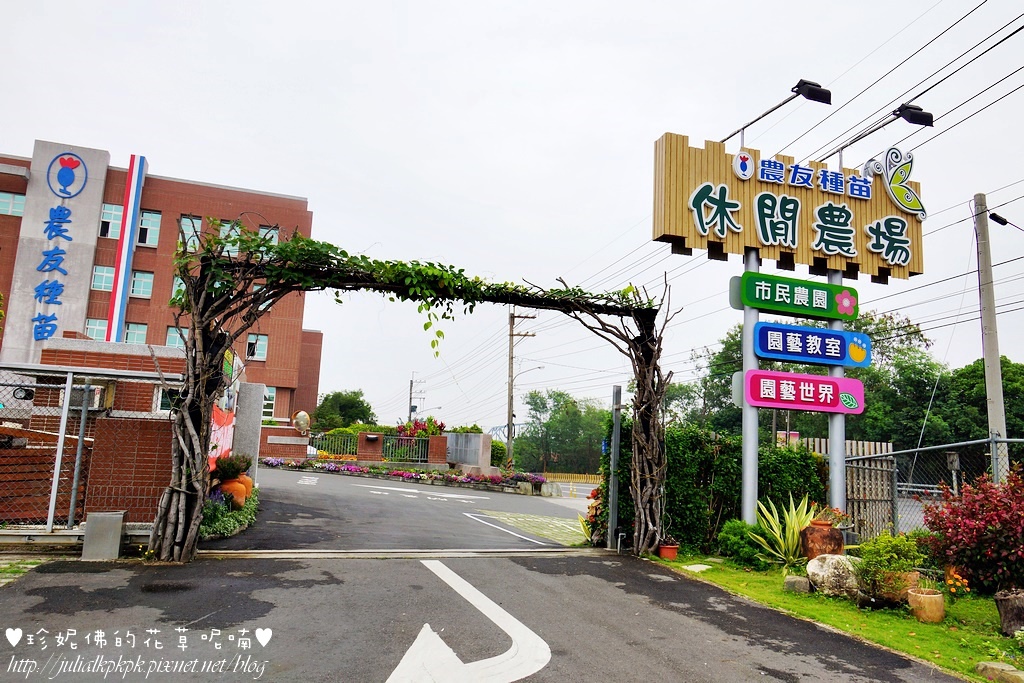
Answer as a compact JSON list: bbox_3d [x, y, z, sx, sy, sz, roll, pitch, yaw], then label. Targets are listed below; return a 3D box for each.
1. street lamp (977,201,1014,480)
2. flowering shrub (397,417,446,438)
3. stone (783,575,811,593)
[{"bbox_3d":[9.252,0.474,13.102,0.270,6.864,0.270,6,-9,-18],"label":"street lamp"},{"bbox_3d":[-3.707,3.852,28.000,2.037,1.546,1.600,6,-9,-18],"label":"flowering shrub"},{"bbox_3d":[3.129,2.645,7.511,0.250,0.170,0.200,5,-9,-17],"label":"stone"}]

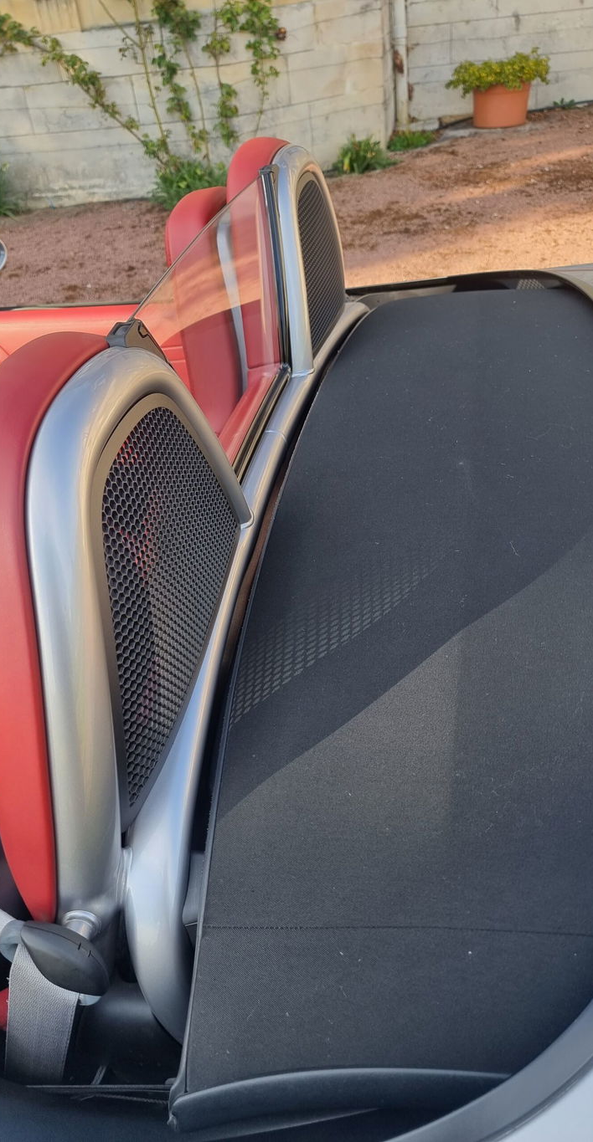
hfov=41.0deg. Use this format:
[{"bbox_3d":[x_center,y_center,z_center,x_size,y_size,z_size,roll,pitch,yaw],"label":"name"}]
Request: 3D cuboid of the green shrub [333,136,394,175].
[{"bbox_3d":[0.443,-2.781,5.253,0.400,0.210,0.340,-5,38,4],"label":"green shrub"}]

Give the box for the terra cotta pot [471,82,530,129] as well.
[{"bbox_3d":[1.512,-3.477,5.871,0.420,0.280,0.420,-5,38,4],"label":"terra cotta pot"}]

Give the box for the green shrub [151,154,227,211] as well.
[{"bbox_3d":[-0.696,-2.504,5.039,0.480,0.290,0.380,-5,38,4],"label":"green shrub"}]

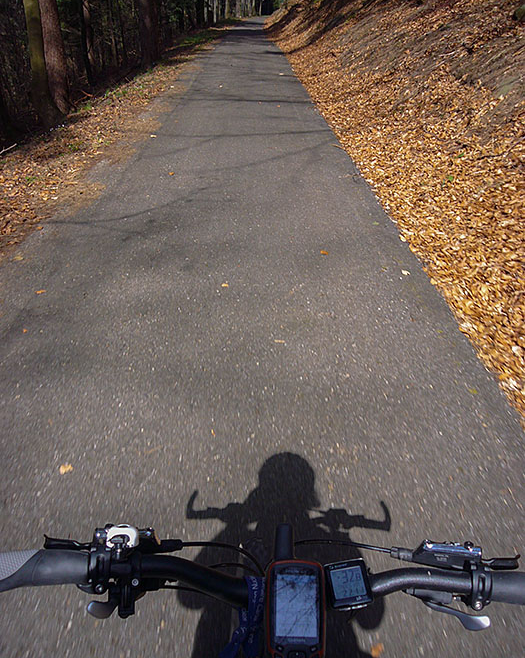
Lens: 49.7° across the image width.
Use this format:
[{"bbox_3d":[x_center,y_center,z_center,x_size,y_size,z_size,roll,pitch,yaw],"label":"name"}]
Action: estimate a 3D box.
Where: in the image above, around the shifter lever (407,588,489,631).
[{"bbox_3d":[0.198,0.298,0.605,0.088,0.036,0.050,7,30,12],"label":"shifter lever"}]

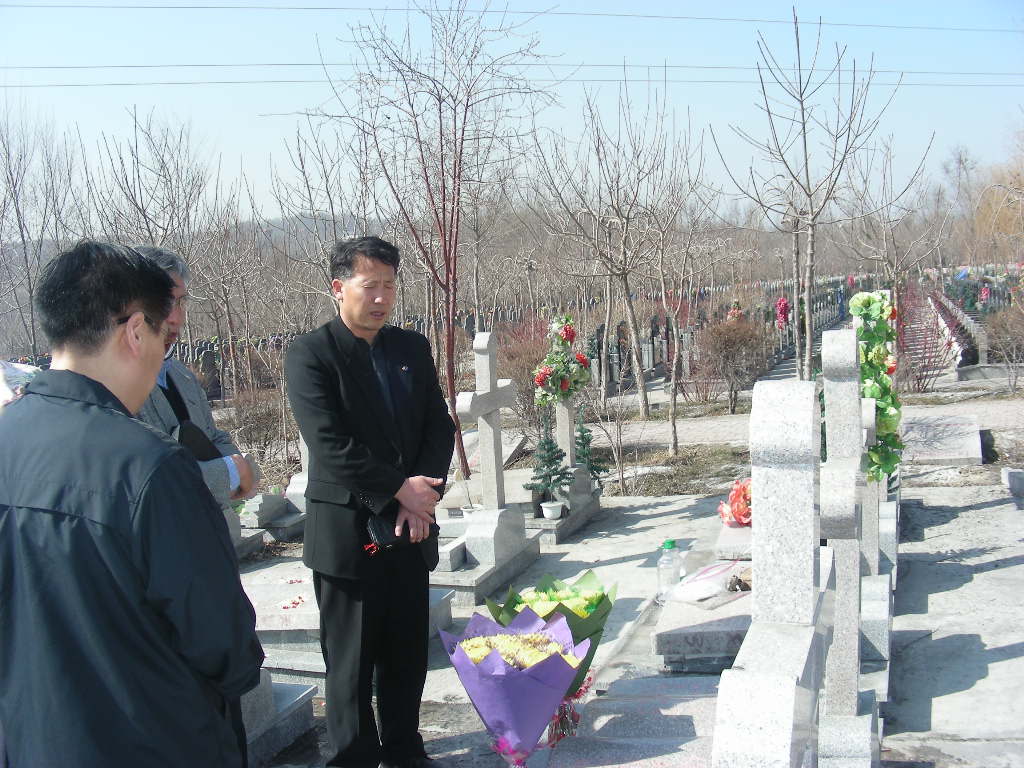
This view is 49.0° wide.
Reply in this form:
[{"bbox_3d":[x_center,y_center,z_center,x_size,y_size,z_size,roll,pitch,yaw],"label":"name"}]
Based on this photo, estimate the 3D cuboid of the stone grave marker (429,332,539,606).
[{"bbox_3d":[-0.223,0.361,5.607,0.400,1.225,0.900,-1,6,20],"label":"stone grave marker"}]

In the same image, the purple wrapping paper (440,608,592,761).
[{"bbox_3d":[0.013,0.905,3.310,0.440,0.410,0.430,-3,6,0],"label":"purple wrapping paper"}]

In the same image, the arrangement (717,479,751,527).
[{"bbox_3d":[1.200,0.615,5.840,0.280,0.250,0.250,-2,6,11],"label":"arrangement"}]

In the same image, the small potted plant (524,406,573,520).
[{"bbox_3d":[0.211,0.443,6.290,0.280,0.615,0.270,-3,6,0],"label":"small potted plant"}]

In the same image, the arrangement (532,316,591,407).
[{"bbox_3d":[0.290,-0.130,6.530,0.340,0.530,0.330,-3,6,3],"label":"arrangement"}]

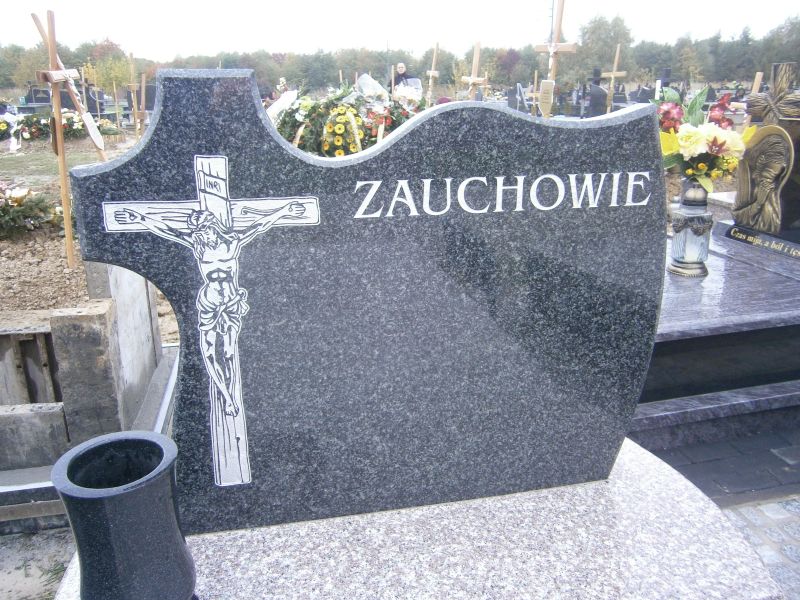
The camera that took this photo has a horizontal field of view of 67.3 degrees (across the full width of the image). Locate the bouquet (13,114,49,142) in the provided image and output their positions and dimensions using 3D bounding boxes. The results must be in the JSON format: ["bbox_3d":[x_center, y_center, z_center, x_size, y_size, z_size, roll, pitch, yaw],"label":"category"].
[{"bbox_3d":[-6.255,-2.930,10.200,0.600,0.410,0.470,-6,22,-19],"label":"bouquet"}]

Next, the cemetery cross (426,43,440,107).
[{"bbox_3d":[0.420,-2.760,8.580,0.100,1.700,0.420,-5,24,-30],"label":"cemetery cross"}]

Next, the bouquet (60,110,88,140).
[{"bbox_3d":[-5.560,-2.990,10.300,0.550,0.450,0.450,-6,22,-19],"label":"bouquet"}]

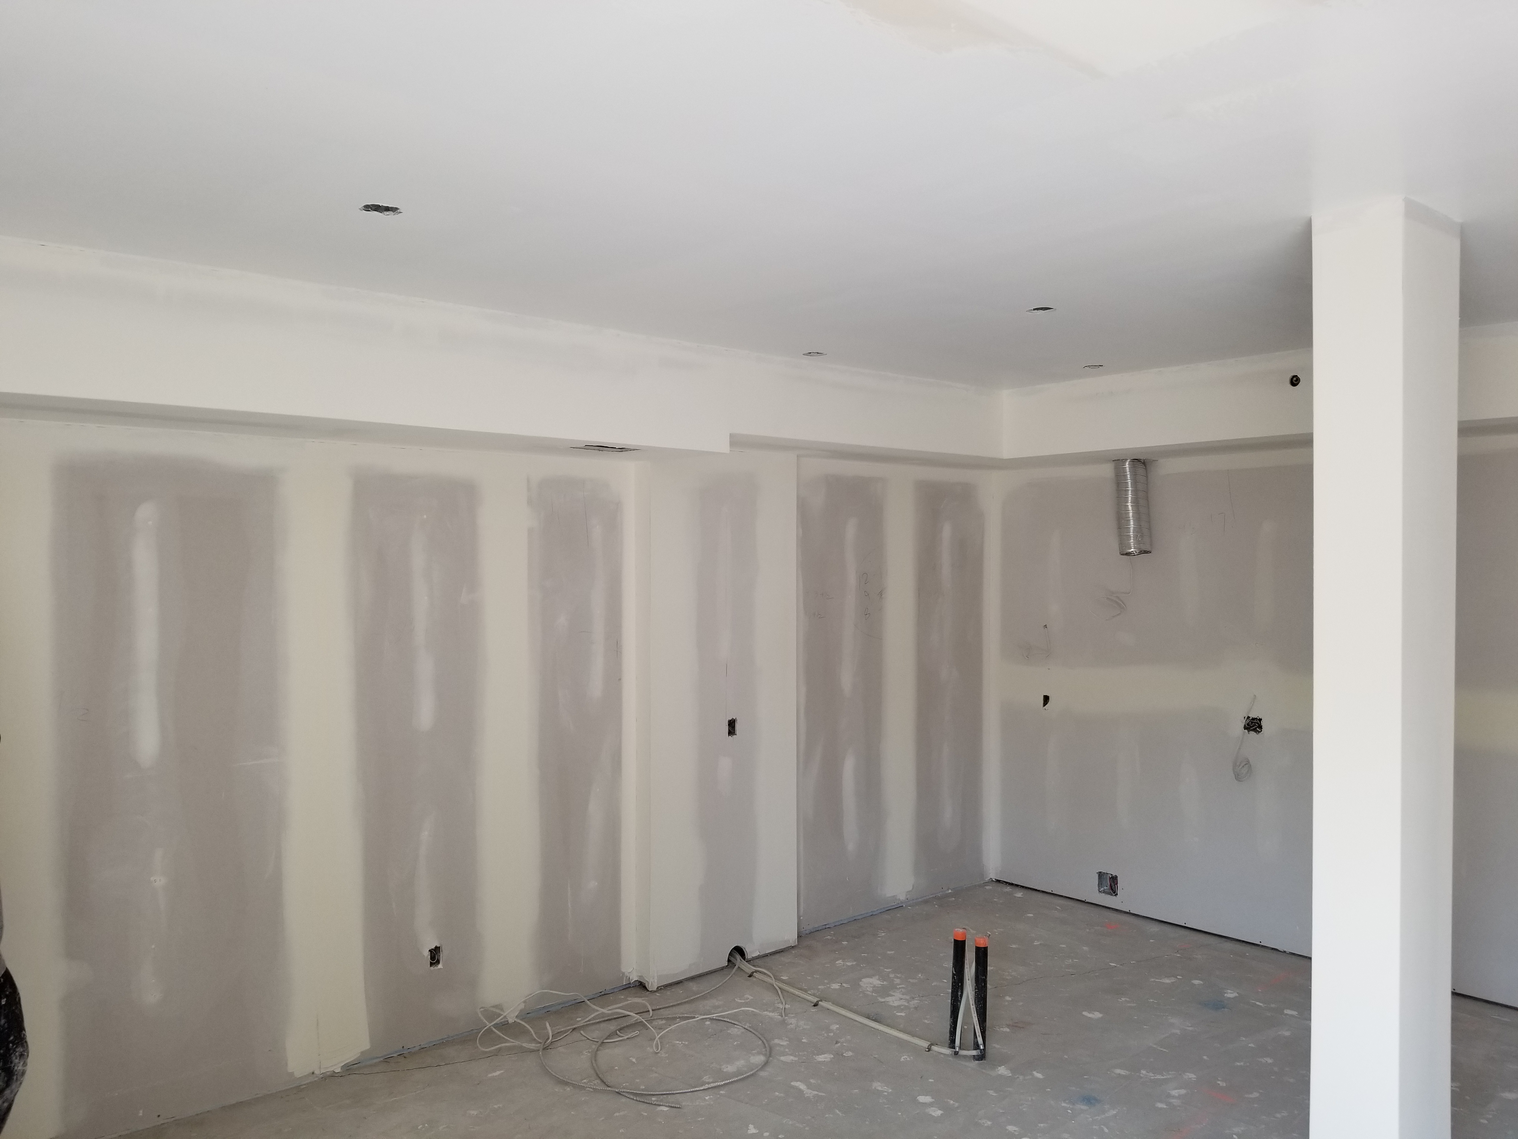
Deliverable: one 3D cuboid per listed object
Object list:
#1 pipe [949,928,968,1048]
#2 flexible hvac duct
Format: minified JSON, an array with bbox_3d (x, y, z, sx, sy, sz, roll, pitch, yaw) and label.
[{"bbox_3d":[0.770,1.626,4.420,0.051,0.453,0.051,3,0,0],"label":"pipe"},{"bbox_3d":[1.908,-0.316,5.800,0.160,0.474,0.160,-3,0,-41],"label":"flexible hvac duct"}]

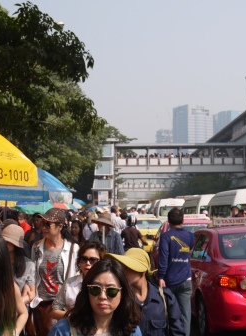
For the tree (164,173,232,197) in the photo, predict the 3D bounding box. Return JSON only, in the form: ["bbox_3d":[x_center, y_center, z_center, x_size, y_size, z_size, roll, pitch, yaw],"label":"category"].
[{"bbox_3d":[10.937,3.861,94.946,10.000,7.700,9.000,0,-4,0],"label":"tree"}]

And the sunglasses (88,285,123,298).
[{"bbox_3d":[-0.063,0.497,2.687,0.142,0.050,0.140,4,2,8],"label":"sunglasses"}]

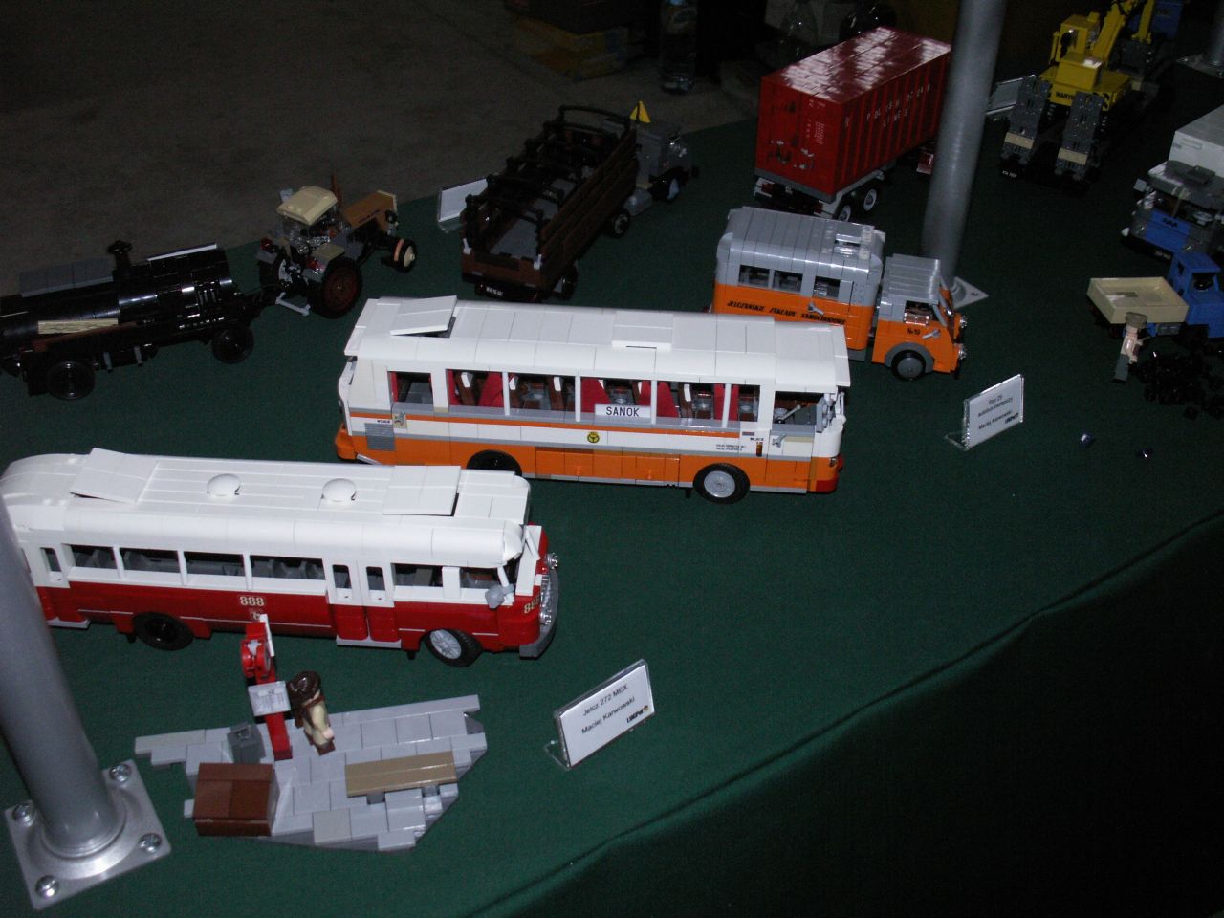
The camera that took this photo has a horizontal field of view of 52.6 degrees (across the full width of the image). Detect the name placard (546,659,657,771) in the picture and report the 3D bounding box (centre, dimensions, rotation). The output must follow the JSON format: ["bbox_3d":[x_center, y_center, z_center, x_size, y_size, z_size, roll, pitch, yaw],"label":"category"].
[{"bbox_3d":[-0.004,0.115,0.569,0.053,0.031,0.016,-26,46,-32],"label":"name placard"}]

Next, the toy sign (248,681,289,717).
[{"bbox_3d":[-0.144,0.100,0.522,0.016,0.016,0.004,-8,38,-13],"label":"toy sign"}]

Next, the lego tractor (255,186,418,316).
[{"bbox_3d":[-0.198,-0.155,0.877,0.059,0.080,0.112,22,42,25],"label":"lego tractor"}]

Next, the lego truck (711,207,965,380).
[{"bbox_3d":[0.155,-0.112,0.824,0.170,0.083,0.074,10,38,10],"label":"lego truck"}]

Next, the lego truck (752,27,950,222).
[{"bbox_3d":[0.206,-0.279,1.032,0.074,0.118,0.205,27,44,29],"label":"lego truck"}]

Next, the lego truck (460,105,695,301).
[{"bbox_3d":[-0.020,-0.207,0.945,0.083,0.090,0.273,16,39,17],"label":"lego truck"}]

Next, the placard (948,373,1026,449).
[{"bbox_3d":[0.233,-0.031,0.762,0.056,0.033,0.015,-22,44,-28],"label":"placard"}]

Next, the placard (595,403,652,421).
[{"bbox_3d":[0.006,-0.026,0.690,0.032,0.009,0.004,3,37,1],"label":"placard"}]

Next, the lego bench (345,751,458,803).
[{"bbox_3d":[-0.092,0.138,0.541,0.048,0.009,0.016,-6,38,-11],"label":"lego bench"}]

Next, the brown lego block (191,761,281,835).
[{"bbox_3d":[-0.159,0.143,0.522,0.032,0.020,0.024,0,37,-3],"label":"brown lego block"}]

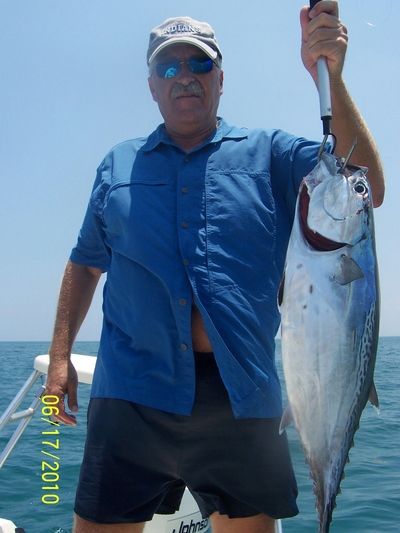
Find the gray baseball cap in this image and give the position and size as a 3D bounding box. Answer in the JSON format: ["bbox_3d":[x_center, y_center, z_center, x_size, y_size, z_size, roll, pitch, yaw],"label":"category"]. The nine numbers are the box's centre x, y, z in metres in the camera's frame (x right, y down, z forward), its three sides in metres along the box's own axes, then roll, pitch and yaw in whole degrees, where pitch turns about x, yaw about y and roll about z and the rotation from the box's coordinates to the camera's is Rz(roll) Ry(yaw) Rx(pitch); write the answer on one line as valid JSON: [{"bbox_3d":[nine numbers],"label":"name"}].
[{"bbox_3d":[-0.038,-0.543,1.393,0.180,0.140,0.265,6,4,2],"label":"gray baseball cap"}]

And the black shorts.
[{"bbox_3d":[-0.030,0.349,1.296,0.510,0.400,0.310,-1,-7,6],"label":"black shorts"}]

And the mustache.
[{"bbox_3d":[-0.029,-0.406,1.310,0.078,0.034,0.030,6,4,2],"label":"mustache"}]

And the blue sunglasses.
[{"bbox_3d":[-0.032,-0.459,1.372,0.142,0.045,0.130,6,4,2],"label":"blue sunglasses"}]

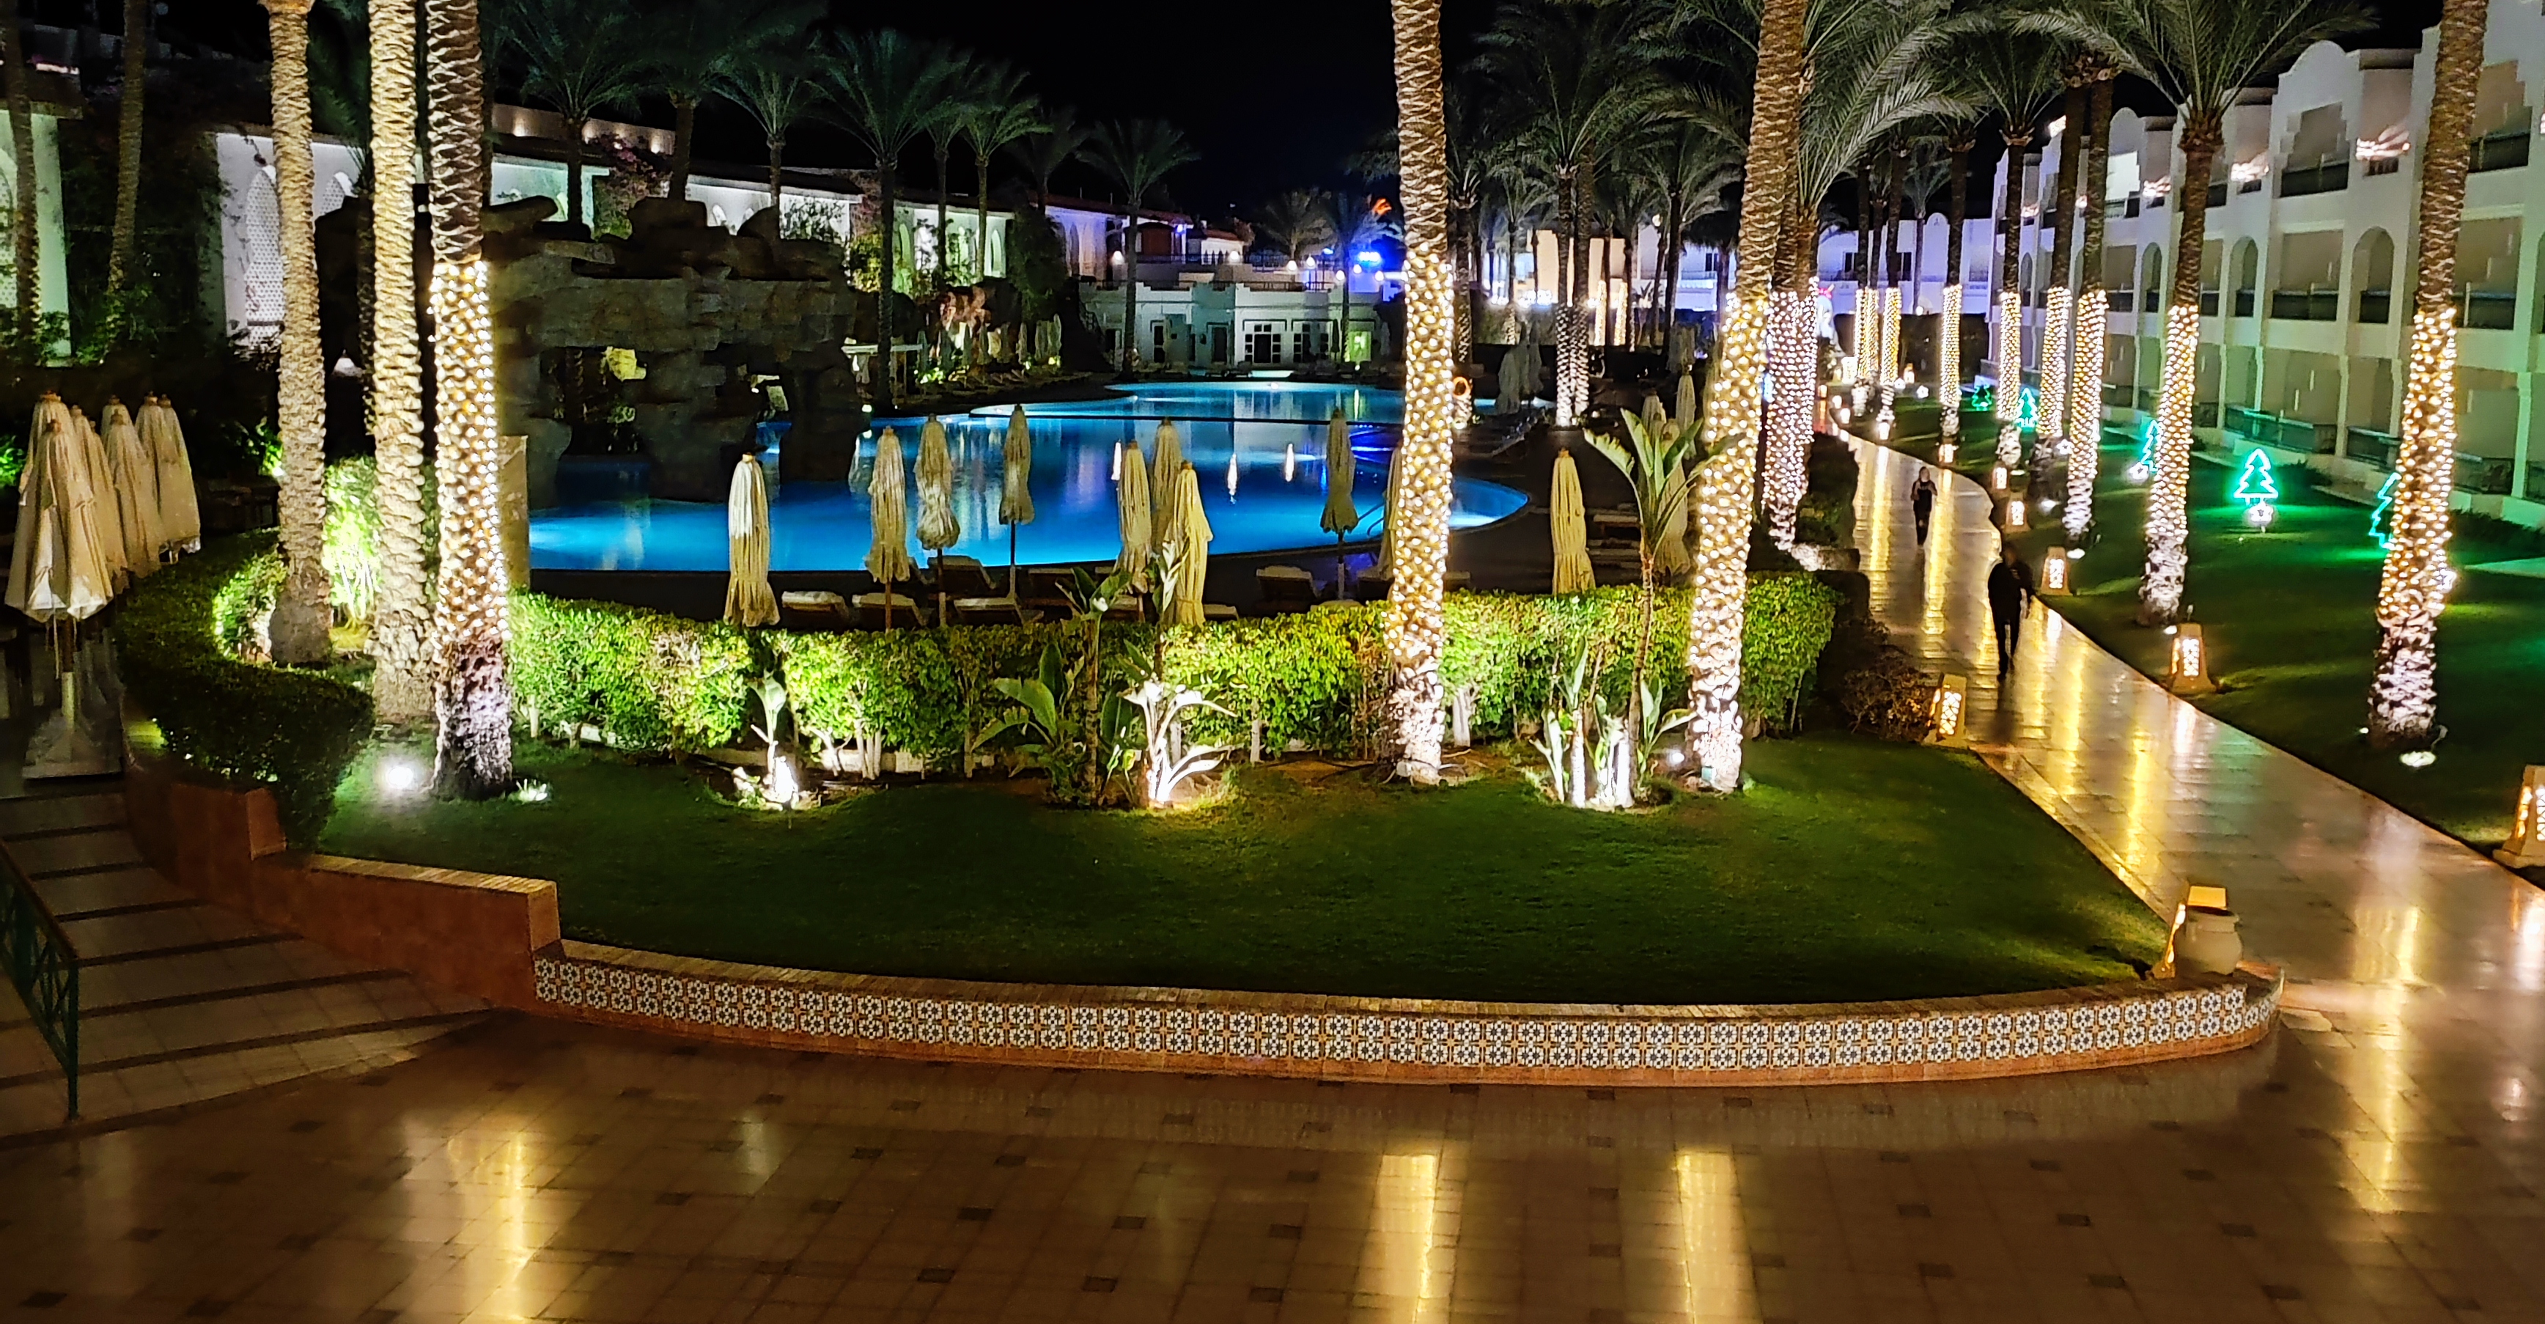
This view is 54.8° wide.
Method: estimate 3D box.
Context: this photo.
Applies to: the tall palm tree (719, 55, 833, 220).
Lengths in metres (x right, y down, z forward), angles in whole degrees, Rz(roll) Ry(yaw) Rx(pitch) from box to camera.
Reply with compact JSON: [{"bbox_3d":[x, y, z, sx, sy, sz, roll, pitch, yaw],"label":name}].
[{"bbox_3d":[-17.323,-15.074,85.743,4.237,11.972,4.237,1,9,0],"label":"tall palm tree"}]

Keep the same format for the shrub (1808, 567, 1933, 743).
[{"bbox_3d":[6.553,-0.095,26.887,1.250,1.650,1.250,2,9,7],"label":"shrub"}]

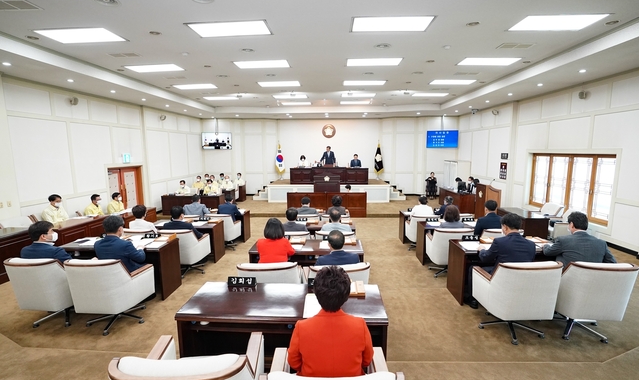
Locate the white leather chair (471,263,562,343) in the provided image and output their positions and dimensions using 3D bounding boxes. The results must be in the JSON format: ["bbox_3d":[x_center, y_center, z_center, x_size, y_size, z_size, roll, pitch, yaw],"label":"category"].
[{"bbox_3d":[2.236,1.207,3.322,0.670,0.880,0.700,0,8,1],"label":"white leather chair"}]

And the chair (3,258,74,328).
[{"bbox_3d":[-3.352,1.241,3.727,0.673,0.887,0.694,1,8,11],"label":"chair"}]

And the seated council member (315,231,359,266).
[{"bbox_3d":[0.201,1.027,3.564,0.530,1.200,0.750,-1,7,0],"label":"seated council member"}]

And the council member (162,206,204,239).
[{"bbox_3d":[-2.689,0.911,5.664,0.580,1.270,0.750,1,8,7],"label":"council member"}]

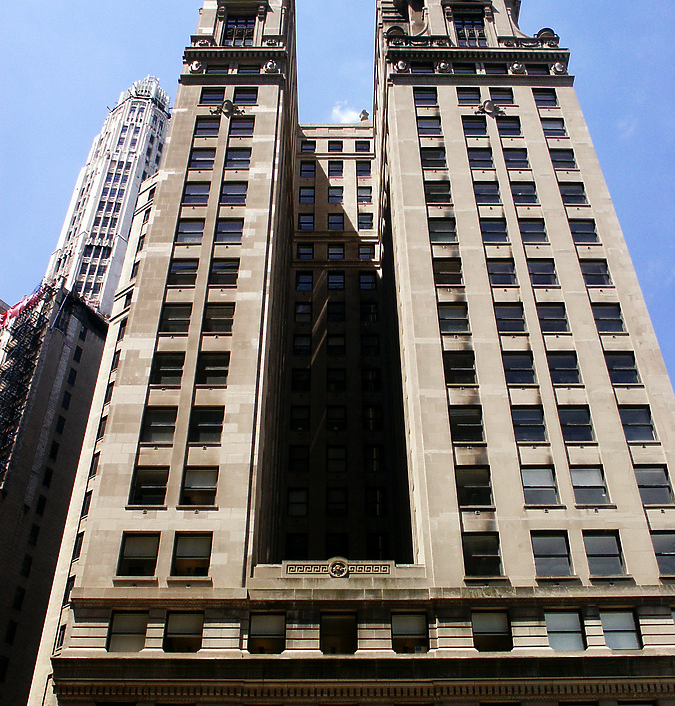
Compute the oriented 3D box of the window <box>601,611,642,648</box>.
[{"bbox_3d":[11.018,10.791,35.205,1.360,1.751,0.250,0,-42,0],"label":"window"}]

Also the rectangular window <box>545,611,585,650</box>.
[{"bbox_3d":[8.826,10.817,35.174,1.428,1.751,0.250,0,-42,0],"label":"rectangular window"}]

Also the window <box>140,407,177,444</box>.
[{"bbox_3d":[-8.167,3.346,41.874,1.530,2.125,0.250,0,-42,0],"label":"window"}]

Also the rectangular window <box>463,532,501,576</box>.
[{"bbox_3d":[6.198,8.623,38.830,1.556,2.107,0.200,0,-42,0],"label":"rectangular window"}]

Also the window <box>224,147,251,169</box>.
[{"bbox_3d":[-6.246,-12.242,57.565,1.519,2.168,0.200,0,-42,0],"label":"window"}]

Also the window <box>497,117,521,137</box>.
[{"bbox_3d":[11.255,-14.776,59.637,1.492,2.109,0.200,0,-42,0],"label":"window"}]

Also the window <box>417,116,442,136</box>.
[{"bbox_3d":[6.106,-14.851,59.973,1.550,2.188,0.200,0,-42,0],"label":"window"}]

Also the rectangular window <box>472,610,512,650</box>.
[{"bbox_3d":[5.987,10.805,35.174,1.428,1.785,0.250,0,-42,0],"label":"rectangular window"}]

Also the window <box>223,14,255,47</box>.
[{"bbox_3d":[-7.665,-24.969,70.455,2.090,4.610,0.320,0,-42,0],"label":"window"}]

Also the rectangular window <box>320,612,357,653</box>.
[{"bbox_3d":[0.053,11.138,36.211,1.478,1.833,0.200,0,-42,0],"label":"rectangular window"}]

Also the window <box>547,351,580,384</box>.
[{"bbox_3d":[11.477,0.809,45.893,1.512,2.131,0.200,0,-42,0],"label":"window"}]

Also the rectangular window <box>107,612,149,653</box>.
[{"bbox_3d":[-8.081,10.832,35.097,1.445,1.751,0.250,0,-42,0],"label":"rectangular window"}]

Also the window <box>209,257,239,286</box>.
[{"bbox_3d":[-6.492,-4.642,51.826,1.580,2.200,0.250,0,-42,0],"label":"window"}]

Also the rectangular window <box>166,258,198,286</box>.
[{"bbox_3d":[-8.440,-4.404,50.218,1.492,2.109,0.200,0,-42,0],"label":"rectangular window"}]

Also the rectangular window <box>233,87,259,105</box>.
[{"bbox_3d":[-6.051,-16.867,60.181,1.571,2.050,0.250,0,-42,0],"label":"rectangular window"}]

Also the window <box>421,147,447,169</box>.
[{"bbox_3d":[6.205,-12.539,58.506,1.603,2.131,0.200,0,-42,0],"label":"window"}]

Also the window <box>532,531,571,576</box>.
[{"bbox_3d":[9.354,8.764,39.776,1.580,2.200,0.250,0,-42,0],"label":"window"}]

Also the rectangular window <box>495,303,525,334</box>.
[{"bbox_3d":[9.188,-1.810,48.241,1.529,2.209,0.200,0,-42,0],"label":"rectangular window"}]

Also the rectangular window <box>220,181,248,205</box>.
[{"bbox_3d":[-6.207,-9.554,54.858,1.492,2.109,0.200,0,-42,0],"label":"rectangular window"}]

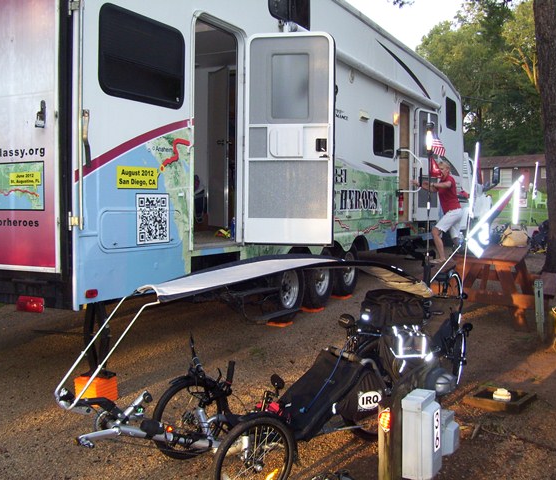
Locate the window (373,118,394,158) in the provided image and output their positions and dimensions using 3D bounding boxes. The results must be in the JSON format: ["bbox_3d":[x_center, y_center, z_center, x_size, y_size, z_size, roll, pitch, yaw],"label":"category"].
[{"bbox_3d":[1.512,-1.428,9.454,0.050,0.482,0.876,2,3,28],"label":"window"}]

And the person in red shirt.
[{"bbox_3d":[2.409,-0.384,10.000,0.800,1.611,0.550,1,3,12],"label":"person in red shirt"}]

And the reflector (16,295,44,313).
[{"bbox_3d":[-1.656,0.429,4.436,0.200,0.112,0.070,2,3,28],"label":"reflector"}]

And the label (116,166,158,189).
[{"bbox_3d":[-1.011,-0.453,4.830,0.010,0.157,0.455,2,3,28],"label":"label"}]

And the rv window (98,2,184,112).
[{"bbox_3d":[-0.966,-1.306,4.864,0.050,0.623,0.966,2,3,28],"label":"rv window"}]

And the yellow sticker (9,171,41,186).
[{"bbox_3d":[-1.696,-0.410,4.460,0.300,0.096,0.010,2,3,28],"label":"yellow sticker"}]

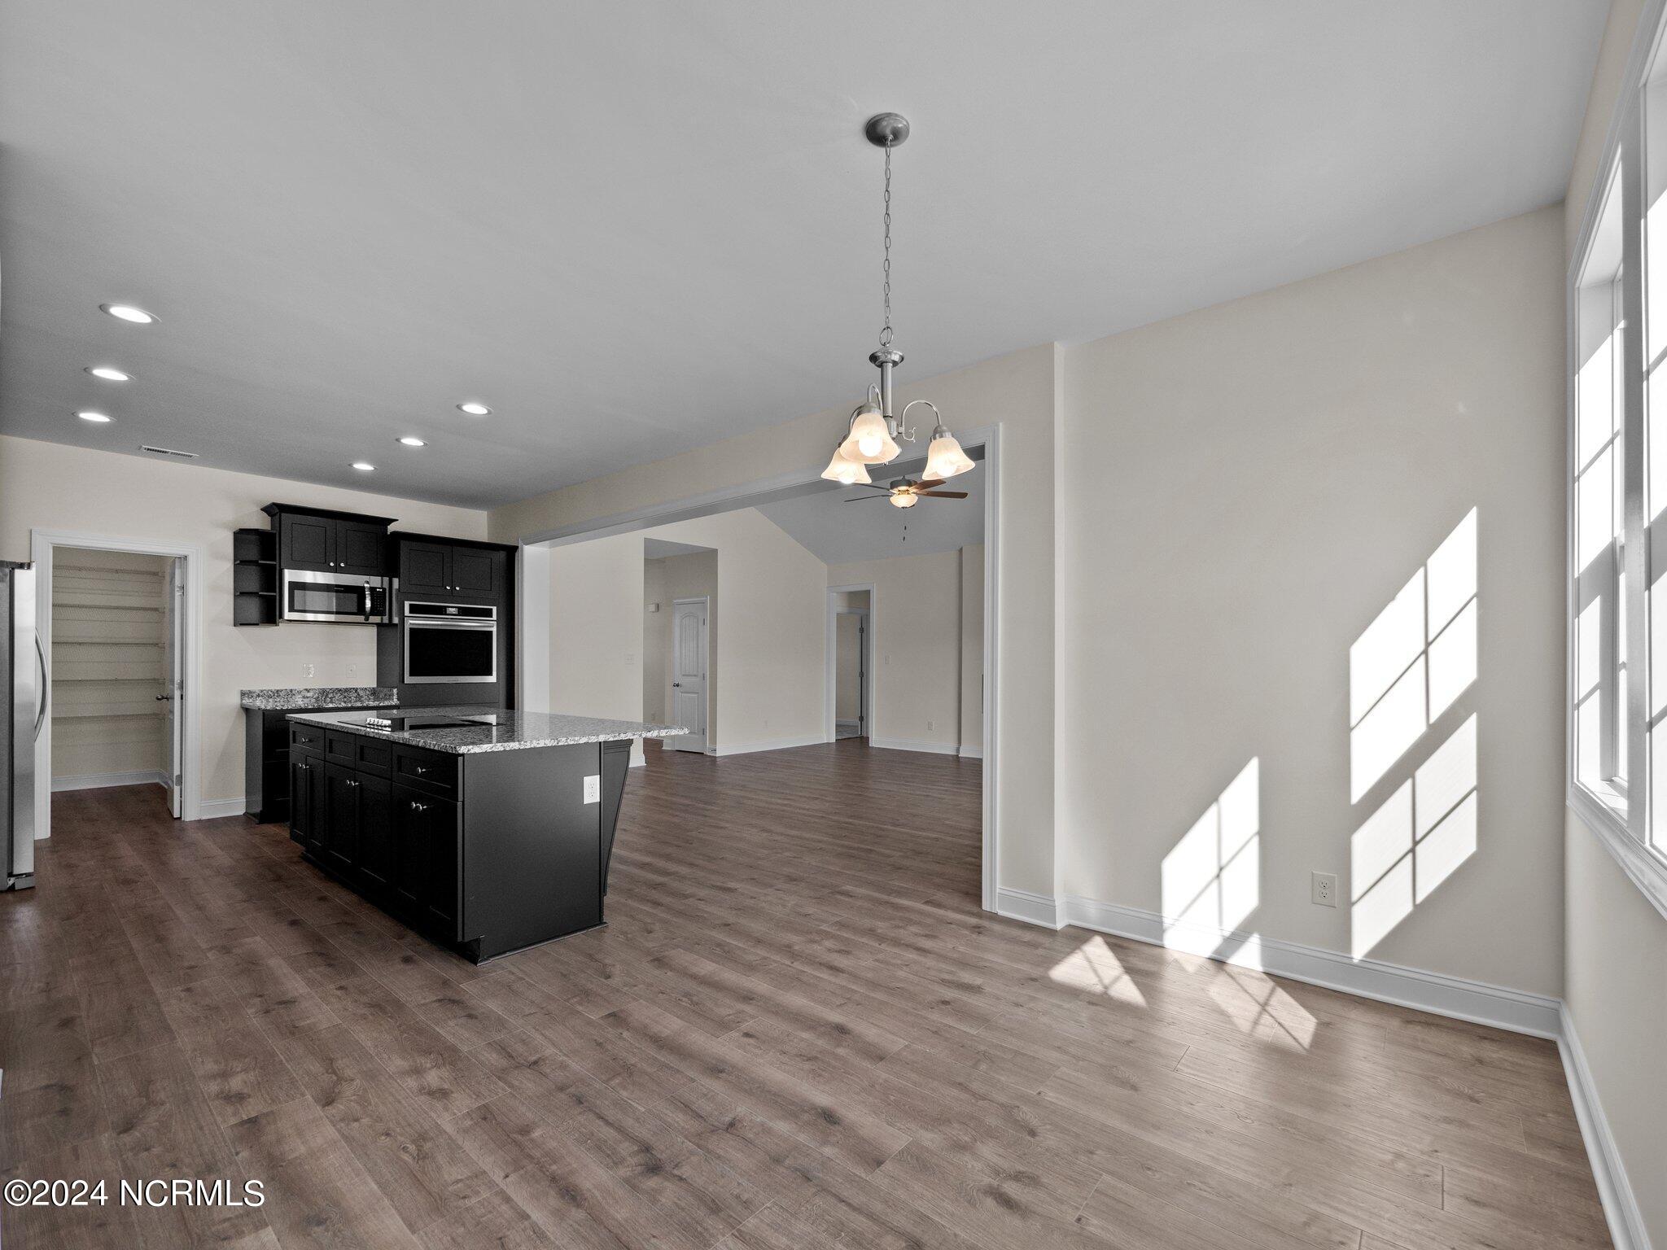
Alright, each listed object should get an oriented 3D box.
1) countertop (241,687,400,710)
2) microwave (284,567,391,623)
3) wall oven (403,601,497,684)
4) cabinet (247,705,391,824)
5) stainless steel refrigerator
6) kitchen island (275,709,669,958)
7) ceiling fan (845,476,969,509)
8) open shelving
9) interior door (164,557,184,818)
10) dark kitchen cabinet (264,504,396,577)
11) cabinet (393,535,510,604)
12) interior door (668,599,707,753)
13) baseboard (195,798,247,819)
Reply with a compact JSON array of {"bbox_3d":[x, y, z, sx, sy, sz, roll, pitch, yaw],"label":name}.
[{"bbox_3d":[-4.239,0.602,5.585,0.588,0.132,0.936,-2,-3,41],"label":"countertop"},{"bbox_3d":[-4.257,-0.220,5.755,0.377,0.412,0.742,-2,-3,41],"label":"microwave"},{"bbox_3d":[-3.616,0.157,6.169,0.596,0.716,0.771,-1,-2,41],"label":"wall oven"},{"bbox_3d":[-4.230,1.093,5.593,0.568,0.853,0.887,-2,-3,41],"label":"cabinet"},{"bbox_3d":[-4.972,0.570,3.706,0.902,1.774,0.755,-2,-3,41],"label":"stainless steel refrigerator"},{"bbox_3d":[-2.077,1.031,3.872,2.332,0.941,1.134,-1,-2,40],"label":"kitchen island"},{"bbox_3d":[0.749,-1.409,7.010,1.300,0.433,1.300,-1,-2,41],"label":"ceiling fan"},{"bbox_3d":[-4.623,-0.371,5.412,0.274,0.760,0.247,-2,-3,41],"label":"open shelving"},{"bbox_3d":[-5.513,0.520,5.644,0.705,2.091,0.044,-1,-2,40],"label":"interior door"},{"bbox_3d":[-4.365,-0.721,5.857,0.397,0.559,0.868,-1,-2,41],"label":"dark kitchen cabinet"},{"bbox_3d":[-3.632,-0.477,6.304,0.622,0.539,0.911,-2,-3,41],"label":"cabinet"},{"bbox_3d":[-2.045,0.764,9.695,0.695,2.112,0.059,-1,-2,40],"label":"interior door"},{"bbox_3d":[-4.820,1.447,5.316,0.018,0.127,0.294,-2,-3,41],"label":"baseboard"}]

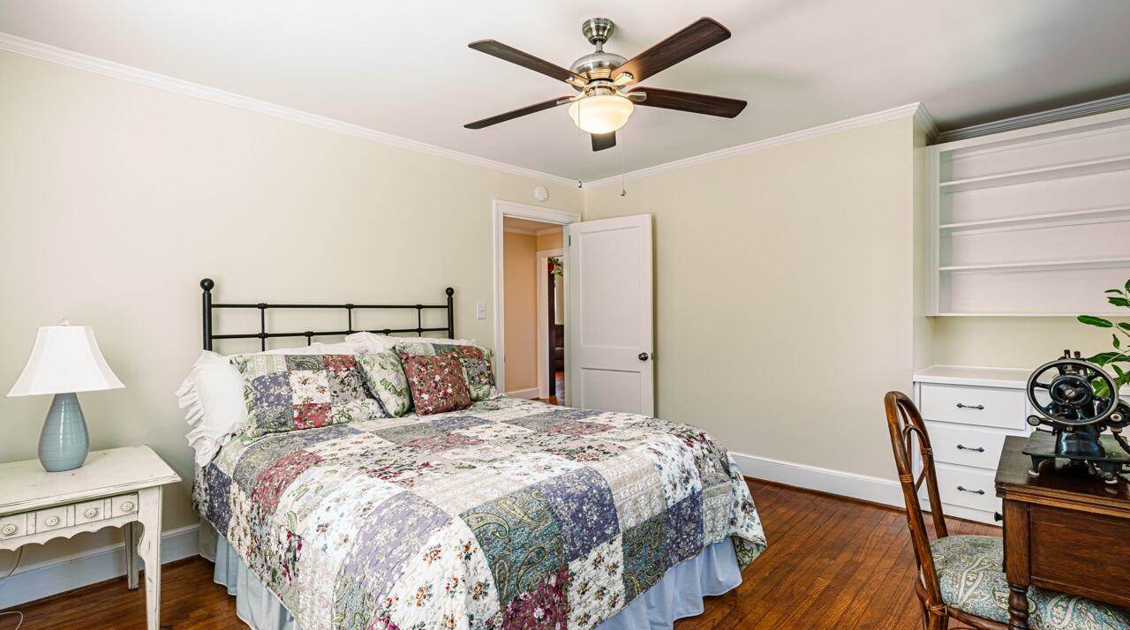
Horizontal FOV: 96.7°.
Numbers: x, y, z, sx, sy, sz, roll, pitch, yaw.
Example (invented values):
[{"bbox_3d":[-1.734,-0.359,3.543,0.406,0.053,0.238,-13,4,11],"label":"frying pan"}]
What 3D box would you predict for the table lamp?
[{"bbox_3d":[-2.005,0.323,2.026,0.335,0.593,0.335,0,1,44],"label":"table lamp"}]

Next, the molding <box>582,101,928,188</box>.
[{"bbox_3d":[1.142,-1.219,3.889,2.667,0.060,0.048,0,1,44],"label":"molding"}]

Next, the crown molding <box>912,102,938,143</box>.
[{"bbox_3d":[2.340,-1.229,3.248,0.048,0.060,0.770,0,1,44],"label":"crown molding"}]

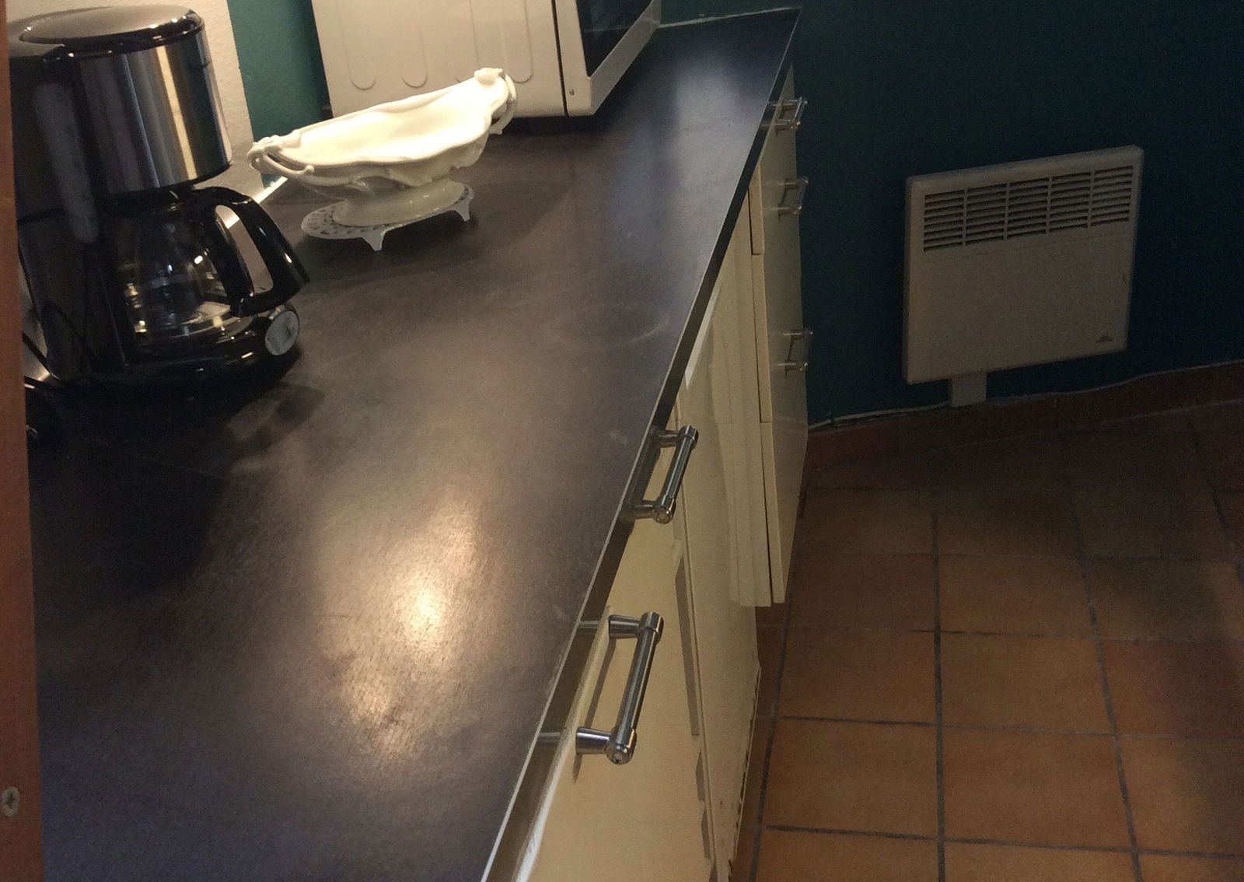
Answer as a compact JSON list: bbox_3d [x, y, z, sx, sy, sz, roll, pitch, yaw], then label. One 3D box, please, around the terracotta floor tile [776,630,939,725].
[{"bbox_3d":[0.385,0.383,2.495,0.248,0.012,0.248,1,27,11],"label":"terracotta floor tile"}]

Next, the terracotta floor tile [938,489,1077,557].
[{"bbox_3d":[0.722,0.156,2.894,0.248,0.012,0.248,1,27,11],"label":"terracotta floor tile"}]

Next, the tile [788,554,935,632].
[{"bbox_3d":[0.420,0.264,2.667,0.244,0.012,0.244,1,27,11],"label":"tile"}]

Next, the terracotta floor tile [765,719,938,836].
[{"bbox_3d":[0.342,0.499,2.271,0.248,0.012,0.248,1,27,11],"label":"terracotta floor tile"}]

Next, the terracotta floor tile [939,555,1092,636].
[{"bbox_3d":[0.679,0.271,2.671,0.248,0.012,0.248,1,27,11],"label":"terracotta floor tile"}]

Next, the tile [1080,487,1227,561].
[{"bbox_3d":[0.973,0.159,2.848,0.248,0.012,0.248,1,27,11],"label":"tile"}]

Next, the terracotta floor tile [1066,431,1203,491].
[{"bbox_3d":[0.999,0.043,3.013,0.244,0.012,0.244,1,27,11],"label":"terracotta floor tile"}]

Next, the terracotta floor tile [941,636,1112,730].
[{"bbox_3d":[0.636,0.387,2.448,0.248,0.012,0.248,1,27,11],"label":"terracotta floor tile"}]

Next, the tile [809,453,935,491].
[{"bbox_3d":[0.497,0.058,3.063,0.244,0.012,0.160,1,27,11],"label":"tile"}]

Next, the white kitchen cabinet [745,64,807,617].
[{"bbox_3d":[0.016,-0.214,2.694,0.561,0.824,0.622,1,27,11],"label":"white kitchen cabinet"}]

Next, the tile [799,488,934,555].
[{"bbox_3d":[0.462,0.152,2.882,0.244,0.012,0.244,1,27,11],"label":"tile"}]

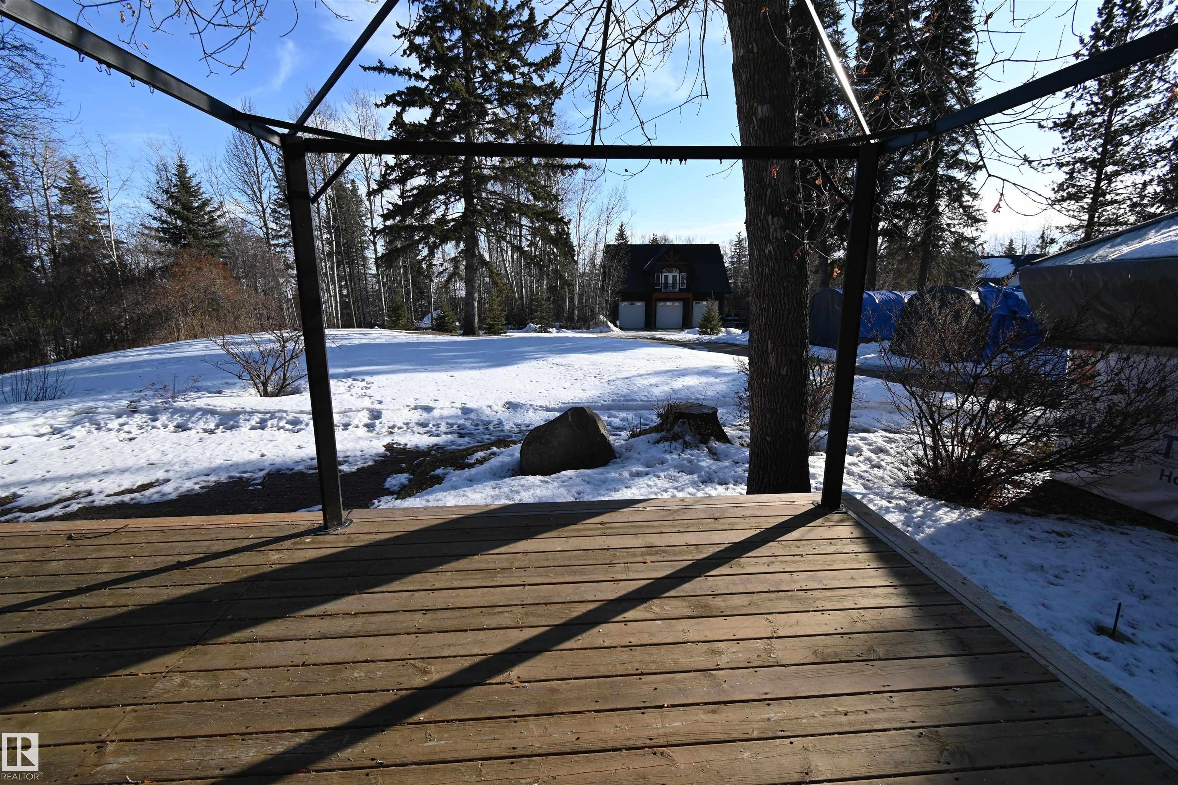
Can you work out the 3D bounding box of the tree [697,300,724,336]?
[{"bbox_3d":[8.993,-5.577,36.608,1.991,2.535,2.000,0,11,0],"label":"tree"}]

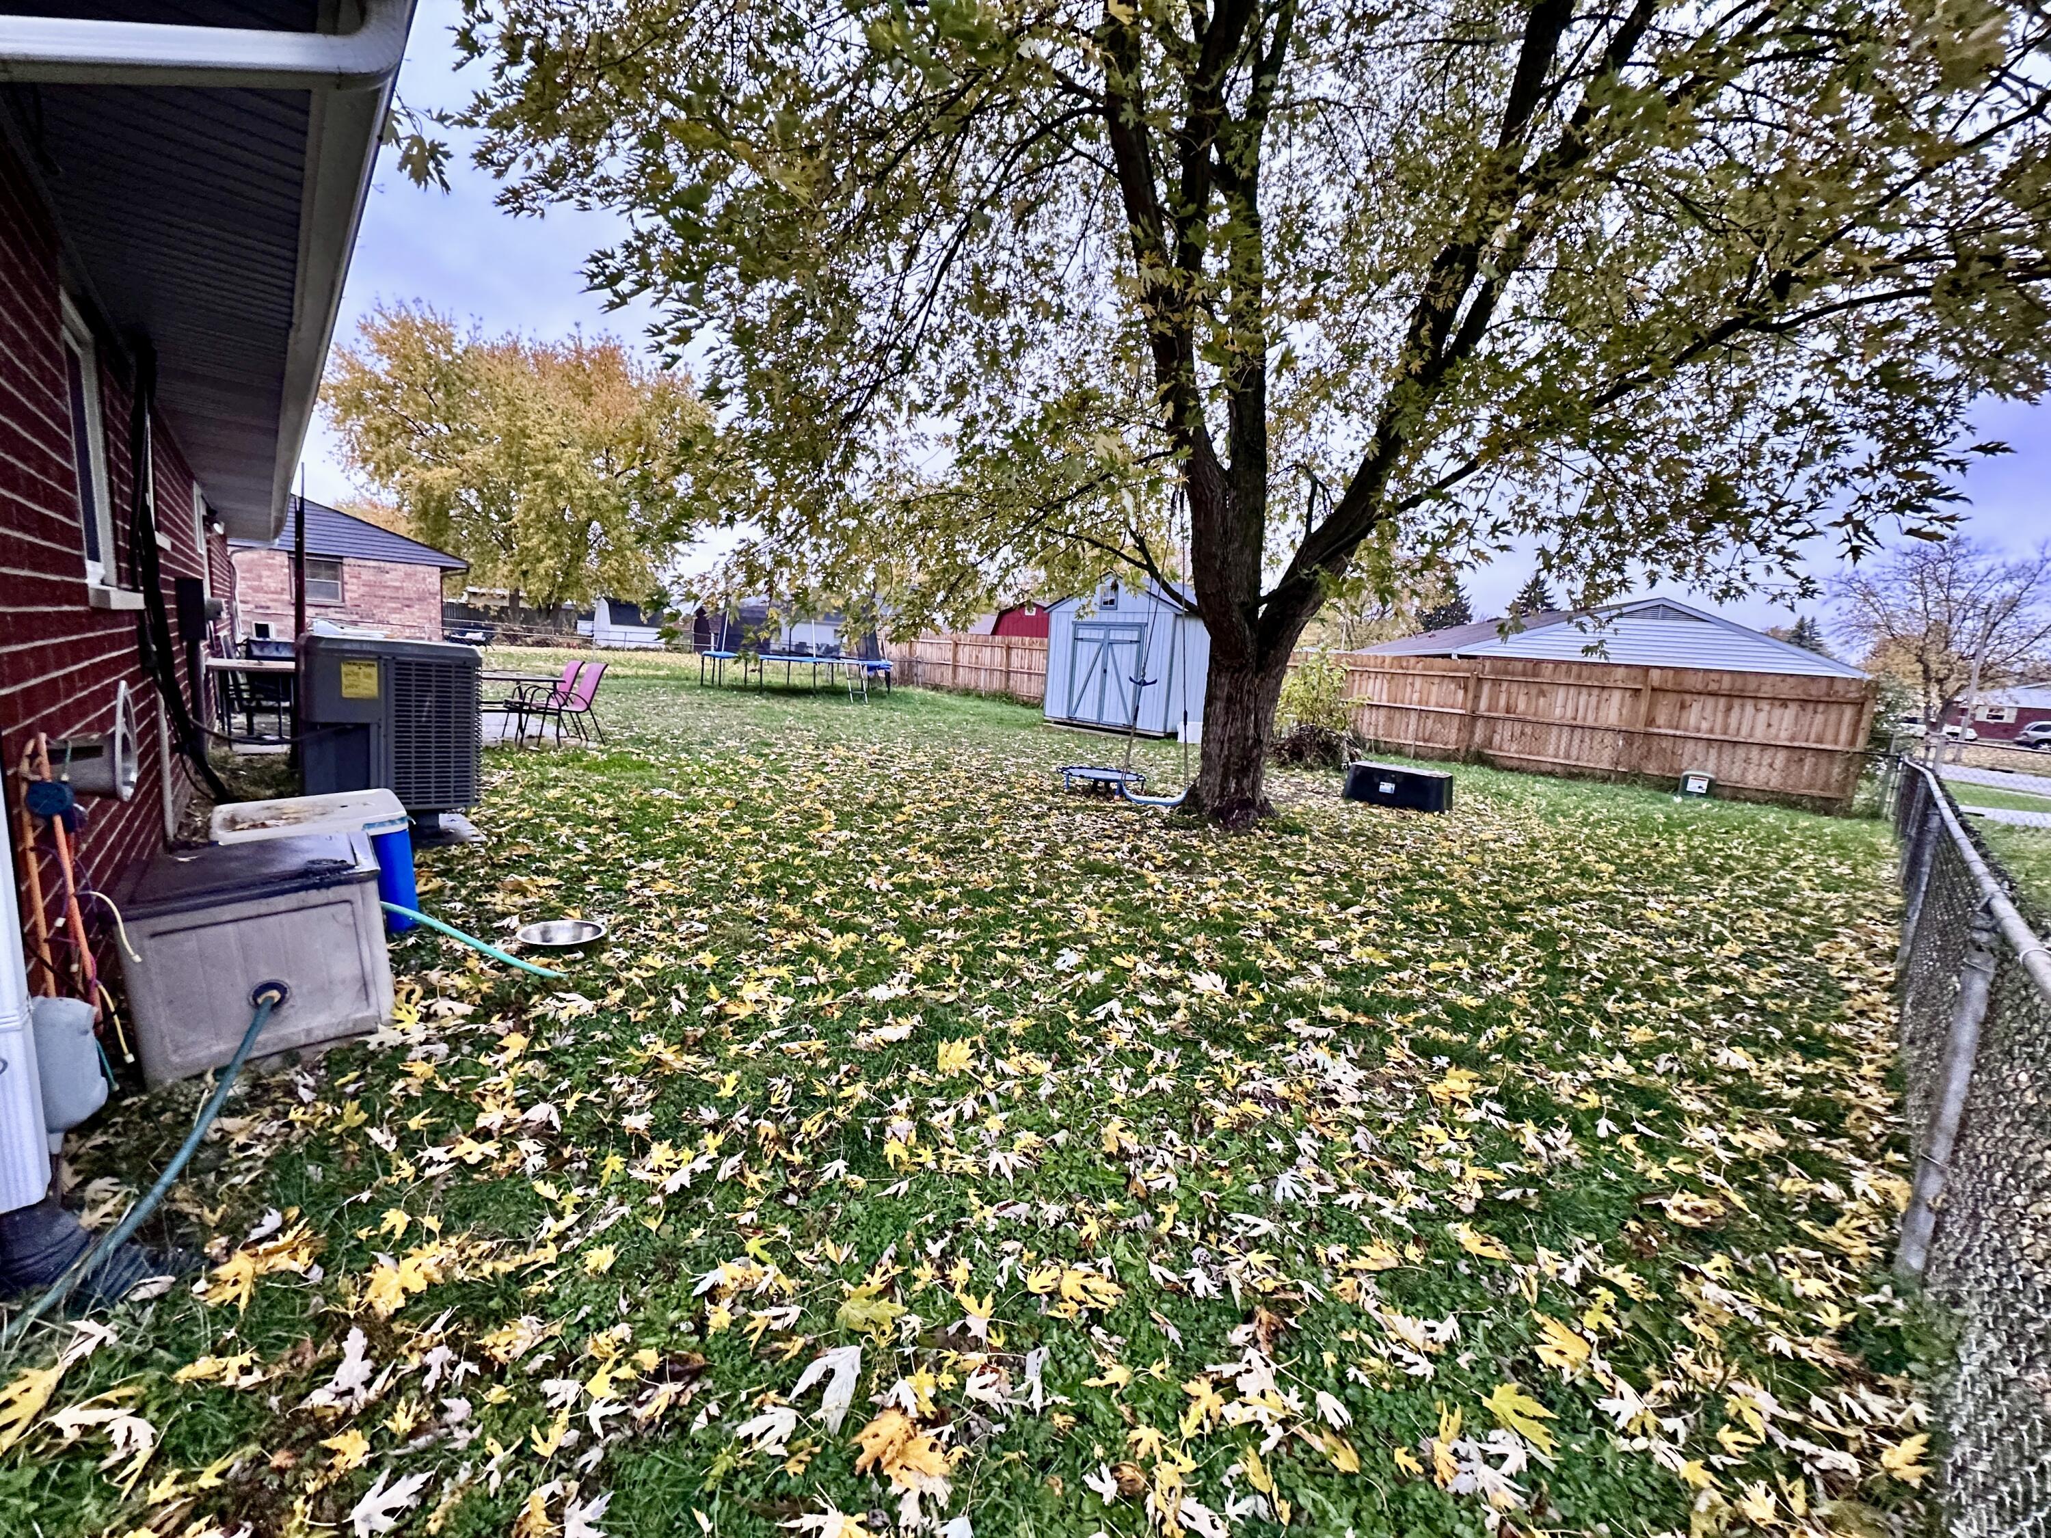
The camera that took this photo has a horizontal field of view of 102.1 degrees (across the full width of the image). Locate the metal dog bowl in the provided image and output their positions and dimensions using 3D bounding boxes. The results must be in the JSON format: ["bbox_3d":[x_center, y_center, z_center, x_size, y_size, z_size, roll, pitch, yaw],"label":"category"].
[{"bbox_3d":[-1.732,0.656,3.098,0.330,0.085,0.330,3,8,0],"label":"metal dog bowl"}]

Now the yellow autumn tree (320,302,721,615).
[{"bbox_3d":[-24.487,-14.391,41.721,17.095,16.538,16.240,-1,10,-30],"label":"yellow autumn tree"}]

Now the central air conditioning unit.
[{"bbox_3d":[-3.623,-0.217,4.714,0.758,1.017,0.758,-4,11,-43],"label":"central air conditioning unit"}]

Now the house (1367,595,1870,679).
[{"bbox_3d":[16.797,-3.046,27.079,8.800,4.034,14.500,5,8,13],"label":"house"}]

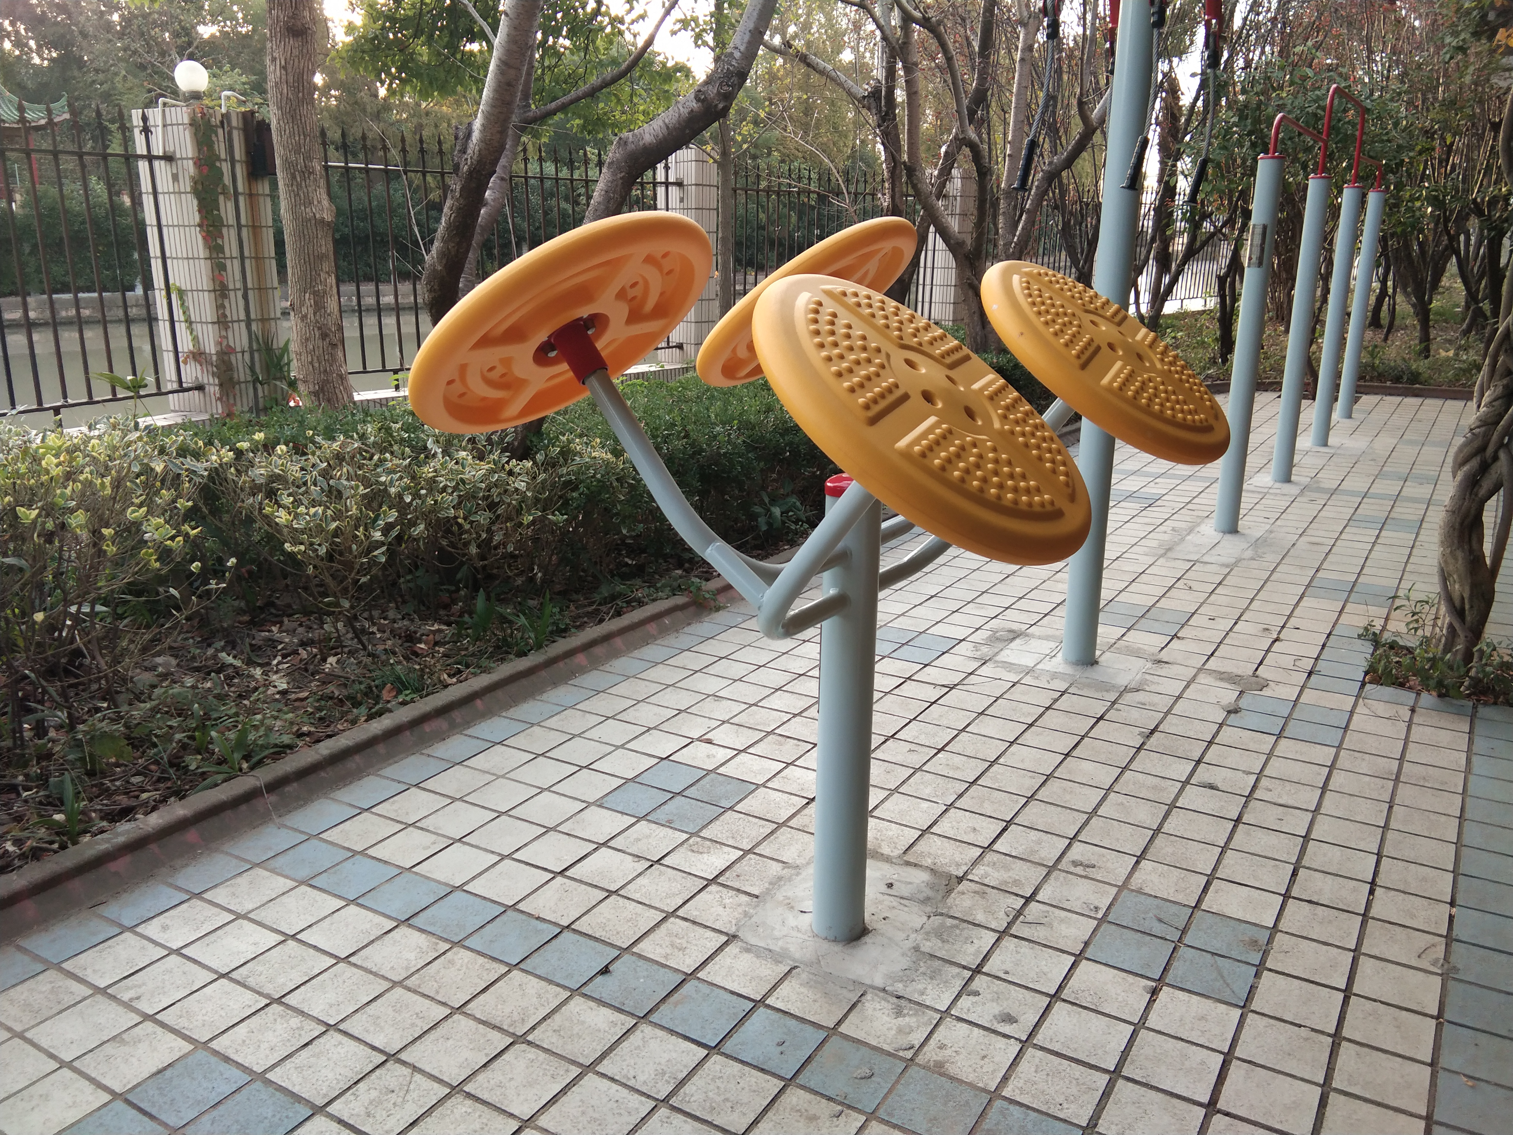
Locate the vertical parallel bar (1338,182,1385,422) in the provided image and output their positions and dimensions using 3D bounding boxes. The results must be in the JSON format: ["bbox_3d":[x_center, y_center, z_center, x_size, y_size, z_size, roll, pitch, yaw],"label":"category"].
[{"bbox_3d":[4.586,-1.995,10.268,0.118,1.690,0.118,9,18,28],"label":"vertical parallel bar"}]

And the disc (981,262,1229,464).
[{"bbox_3d":[0.711,-0.423,2.758,0.600,0.080,0.600,43,32,13],"label":"disc"}]

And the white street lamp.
[{"bbox_3d":[-4.003,-3.455,9.600,0.250,0.290,0.250,-5,16,-17],"label":"white street lamp"}]

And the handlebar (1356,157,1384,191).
[{"bbox_3d":[4.210,-2.720,9.349,0.060,0.230,1.550,9,18,28],"label":"handlebar"}]

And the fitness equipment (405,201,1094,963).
[{"bbox_3d":[0.190,0.068,2.690,1.260,1.430,1.520,9,18,28],"label":"fitness equipment"}]

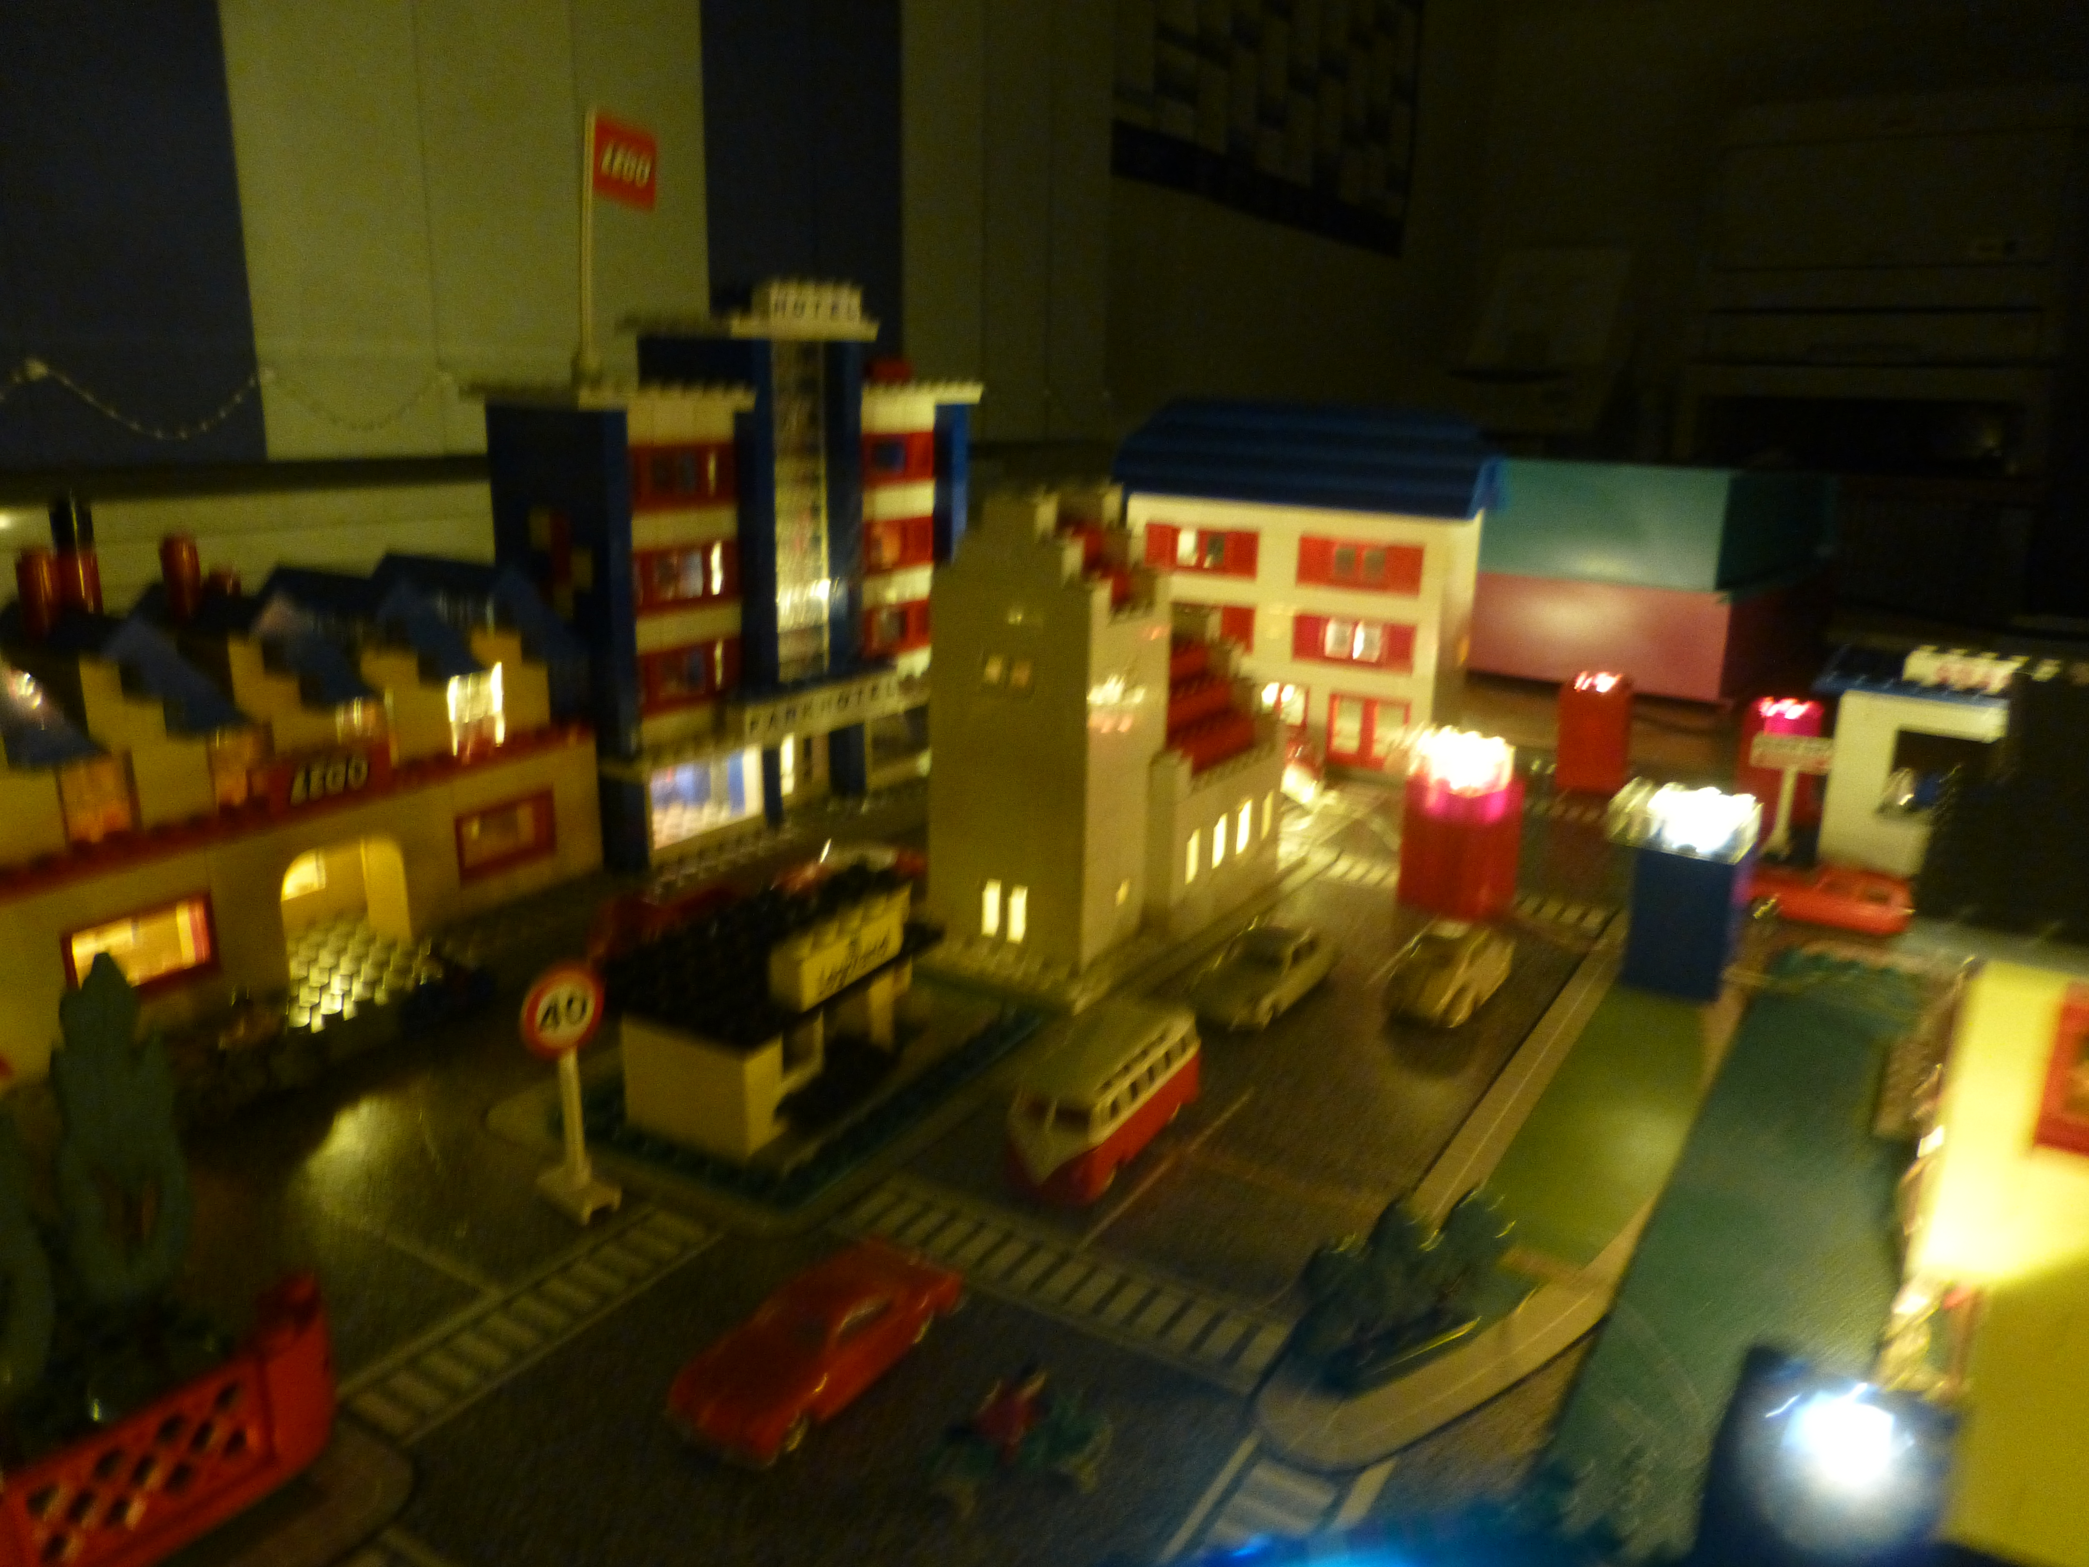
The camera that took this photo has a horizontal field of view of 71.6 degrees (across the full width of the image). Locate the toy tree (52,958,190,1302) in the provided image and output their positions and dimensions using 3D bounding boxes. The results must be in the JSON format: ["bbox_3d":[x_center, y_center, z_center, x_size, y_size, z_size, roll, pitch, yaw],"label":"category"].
[{"bbox_3d":[-0.143,0.054,0.224,0.021,0.060,0.018,-9,19,-34],"label":"toy tree"}]

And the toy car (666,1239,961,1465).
[{"bbox_3d":[-0.034,0.084,0.227,0.018,0.015,0.048,11,18,31],"label":"toy car"}]

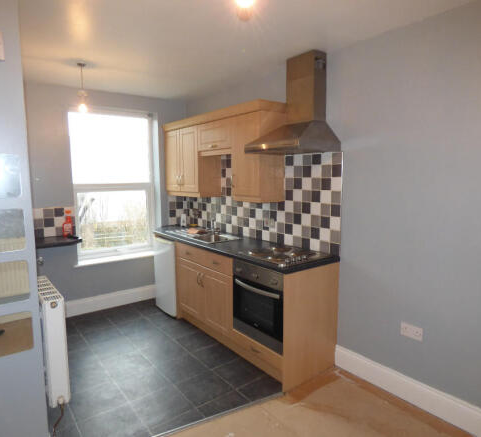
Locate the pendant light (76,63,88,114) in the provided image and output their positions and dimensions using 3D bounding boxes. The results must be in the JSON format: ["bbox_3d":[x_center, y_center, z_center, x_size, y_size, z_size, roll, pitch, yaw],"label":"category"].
[{"bbox_3d":[-1.310,-1.083,2.803,0.090,0.391,0.090,-5,9,-38],"label":"pendant light"}]

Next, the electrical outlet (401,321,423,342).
[{"bbox_3d":[1.140,0.754,2.249,0.015,0.088,0.144,-5,8,-38],"label":"electrical outlet"}]

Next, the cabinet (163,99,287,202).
[{"bbox_3d":[-0.270,-0.644,3.615,0.320,0.870,1.830,-5,8,-38],"label":"cabinet"}]

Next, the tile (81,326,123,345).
[{"bbox_3d":[-1.345,1.151,3.301,0.330,0.010,0.330,-5,9,-38],"label":"tile"}]

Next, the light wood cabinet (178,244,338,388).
[{"bbox_3d":[0.043,0.724,3.197,0.610,0.875,1.615,-5,9,-38],"label":"light wood cabinet"}]

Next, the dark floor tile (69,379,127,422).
[{"bbox_3d":[-0.987,1.259,2.324,0.327,0.010,0.322,-5,8,-38],"label":"dark floor tile"}]

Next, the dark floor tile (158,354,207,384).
[{"bbox_3d":[-0.464,1.215,2.734,0.327,0.010,0.322,-5,8,-38],"label":"dark floor tile"}]

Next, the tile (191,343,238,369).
[{"bbox_3d":[-0.205,1.198,2.952,0.330,0.010,0.330,-5,9,-38],"label":"tile"}]

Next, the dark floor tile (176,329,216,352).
[{"bbox_3d":[-0.422,1.167,3.182,0.286,0.010,0.322,-5,8,-38],"label":"dark floor tile"}]

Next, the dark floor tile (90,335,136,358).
[{"bbox_3d":[-1.143,1.183,3.050,0.330,0.010,0.330,-5,9,-38],"label":"dark floor tile"}]

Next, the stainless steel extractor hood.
[{"bbox_3d":[0.402,-0.889,2.605,0.475,0.757,0.600,-5,8,-38],"label":"stainless steel extractor hood"}]

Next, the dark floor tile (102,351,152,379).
[{"bbox_3d":[-0.929,1.209,2.785,0.327,0.010,0.322,-5,8,-38],"label":"dark floor tile"}]

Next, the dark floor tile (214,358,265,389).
[{"bbox_3d":[-0.003,1.229,2.701,0.330,0.010,0.330,-5,9,-38],"label":"dark floor tile"}]

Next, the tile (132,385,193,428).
[{"bbox_3d":[-0.522,1.265,2.272,0.327,0.010,0.322,-5,8,-38],"label":"tile"}]

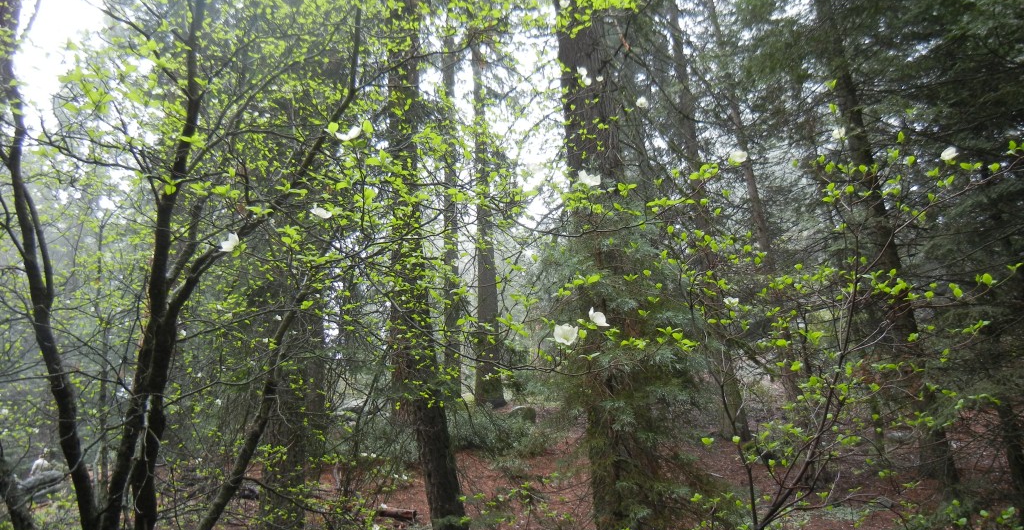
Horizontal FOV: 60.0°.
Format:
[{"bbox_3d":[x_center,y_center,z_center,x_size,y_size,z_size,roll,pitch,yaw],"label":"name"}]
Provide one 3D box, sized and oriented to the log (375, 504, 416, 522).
[{"bbox_3d":[-1.367,2.926,10.500,0.490,0.125,0.130,-1,-13,21],"label":"log"}]

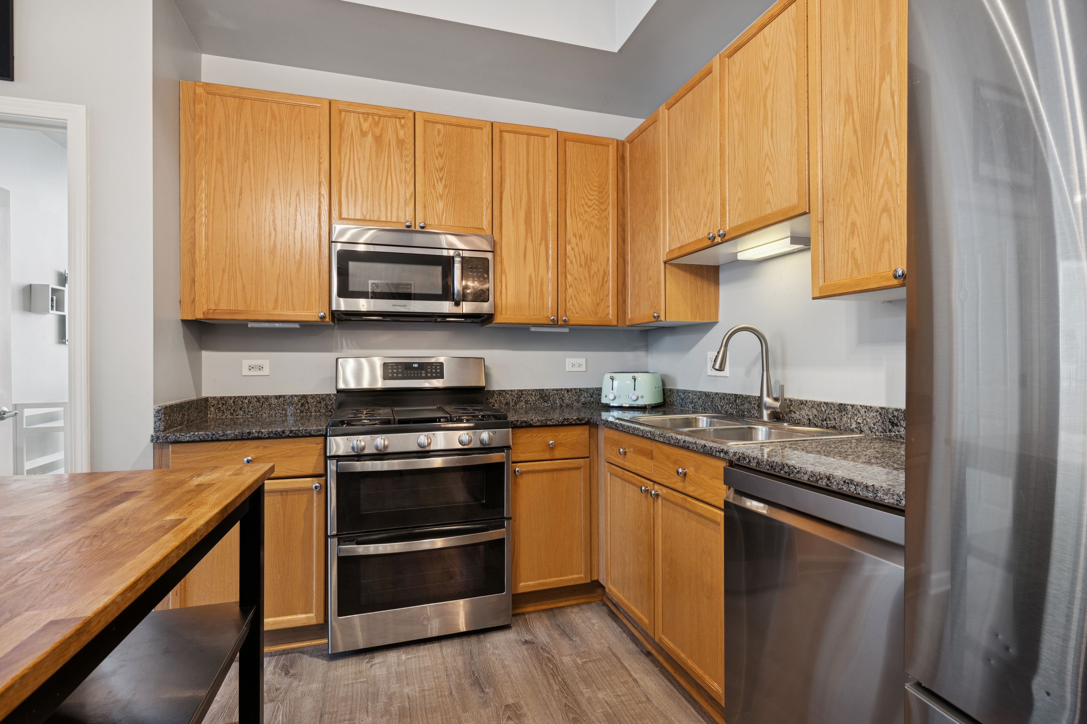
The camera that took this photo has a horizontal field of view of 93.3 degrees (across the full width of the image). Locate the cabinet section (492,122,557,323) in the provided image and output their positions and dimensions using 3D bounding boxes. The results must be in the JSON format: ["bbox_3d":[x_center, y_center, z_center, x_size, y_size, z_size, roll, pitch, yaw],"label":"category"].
[{"bbox_3d":[-0.141,-0.718,2.859,0.351,1.041,0.325,0,0,-18],"label":"cabinet section"}]

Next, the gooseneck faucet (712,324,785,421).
[{"bbox_3d":[0.823,0.051,2.085,0.285,0.401,0.115,0,0,-18],"label":"gooseneck faucet"}]

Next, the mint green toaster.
[{"bbox_3d":[0.518,0.160,2.982,0.275,0.192,0.275,0,0,27],"label":"mint green toaster"}]

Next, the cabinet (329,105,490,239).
[{"bbox_3d":[-0.668,-0.920,2.629,0.762,0.573,0.328,0,0,-18],"label":"cabinet"}]

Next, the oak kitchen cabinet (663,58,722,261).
[{"bbox_3d":[0.794,-0.851,2.289,0.325,0.748,0.423,0,0,-18],"label":"oak kitchen cabinet"}]

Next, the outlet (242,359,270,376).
[{"bbox_3d":[-1.429,0.029,2.553,0.121,0.077,0.008,0,0,-18],"label":"outlet"}]

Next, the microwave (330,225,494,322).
[{"bbox_3d":[-0.654,-0.428,2.611,0.757,0.413,0.368,0,0,-18],"label":"microwave"}]

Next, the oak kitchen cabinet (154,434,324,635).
[{"bbox_3d":[-1.259,0.692,2.285,0.595,0.787,0.616,0,0,-18],"label":"oak kitchen cabinet"}]

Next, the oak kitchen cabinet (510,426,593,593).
[{"bbox_3d":[-0.053,0.684,2.685,0.395,0.770,0.620,0,0,-18],"label":"oak kitchen cabinet"}]

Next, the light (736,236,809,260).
[{"bbox_3d":[0.958,-0.468,2.140,0.108,0.030,0.303,0,0,-18],"label":"light"}]

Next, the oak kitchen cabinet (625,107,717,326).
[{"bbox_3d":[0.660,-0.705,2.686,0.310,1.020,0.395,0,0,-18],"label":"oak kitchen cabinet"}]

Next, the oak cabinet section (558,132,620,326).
[{"bbox_3d":[0.196,-0.720,2.969,0.351,1.041,0.325,0,0,-18],"label":"oak cabinet section"}]

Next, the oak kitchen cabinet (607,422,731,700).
[{"bbox_3d":[0.718,0.679,2.057,0.628,0.770,0.870,0,0,-18],"label":"oak kitchen cabinet"}]

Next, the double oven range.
[{"bbox_3d":[-0.593,0.579,2.466,0.760,1.195,0.680,0,0,-18],"label":"double oven range"}]

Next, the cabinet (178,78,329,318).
[{"bbox_3d":[-1.312,-0.694,2.424,0.592,1.020,0.328,0,0,-18],"label":"cabinet"}]

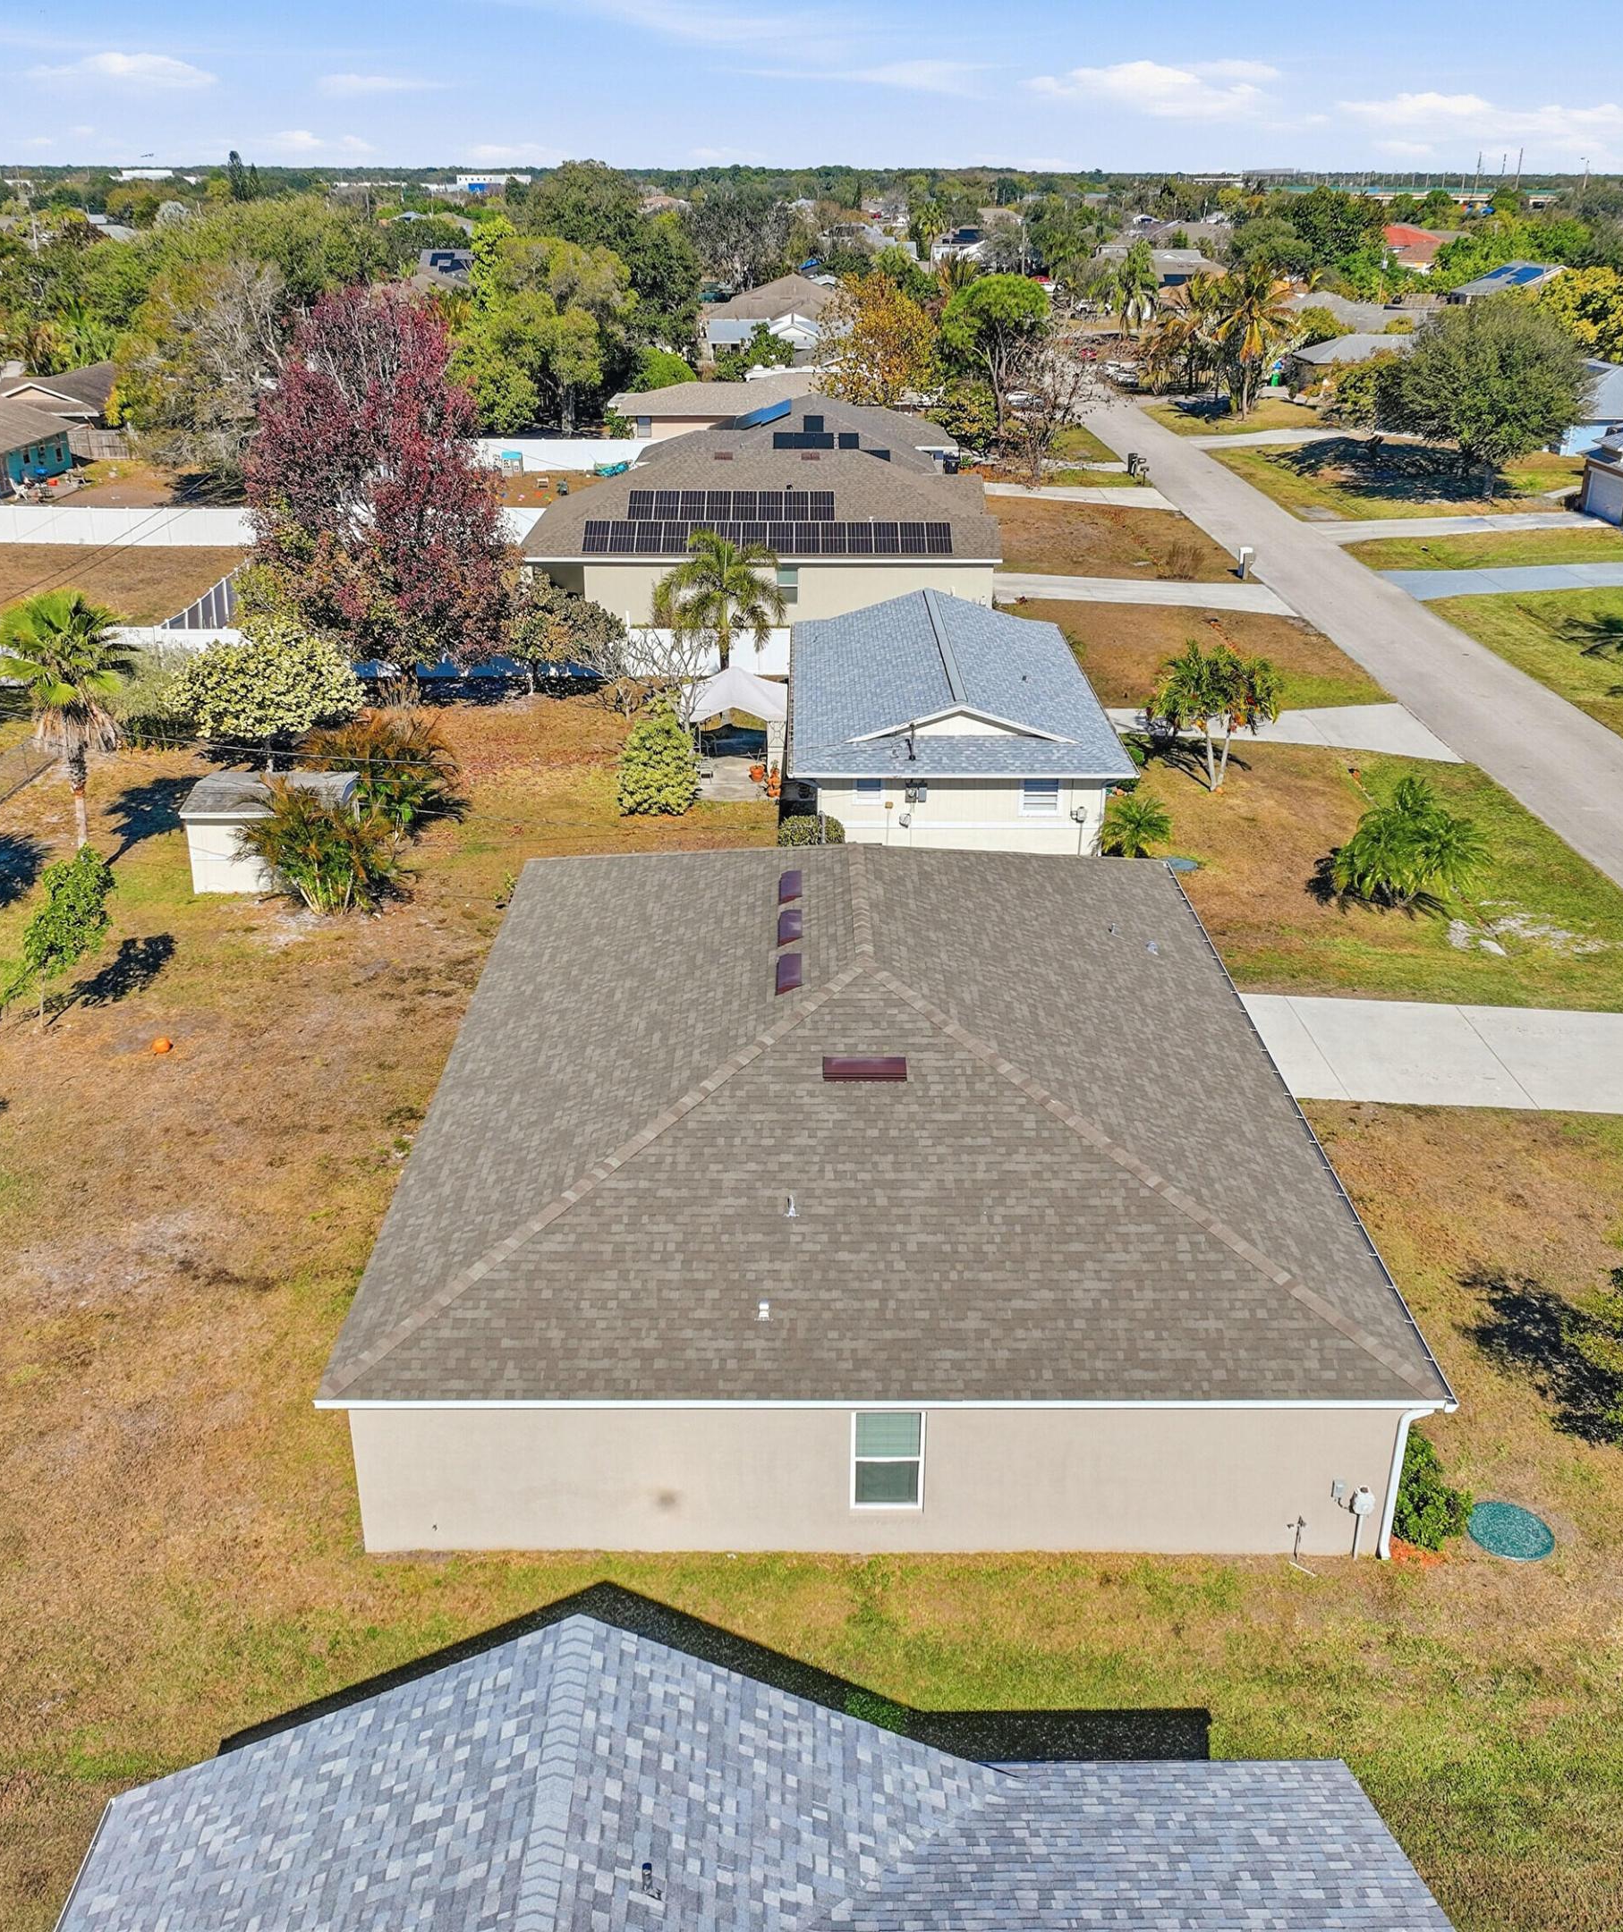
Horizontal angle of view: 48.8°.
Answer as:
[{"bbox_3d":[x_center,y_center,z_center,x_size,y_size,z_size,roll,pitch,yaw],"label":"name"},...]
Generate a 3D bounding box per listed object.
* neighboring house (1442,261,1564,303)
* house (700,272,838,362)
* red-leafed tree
[{"bbox_3d":[86.393,-81.648,216.357,19.000,5.700,16.000,0,24,0],"label":"neighboring house"},{"bbox_3d":[-1.313,-59.722,166.101,17.000,6.000,19.000,0,24,0],"label":"house"},{"bbox_3d":[-13.829,-14.822,57.162,8.300,13.000,8.300,0,24,0],"label":"red-leafed tree"}]

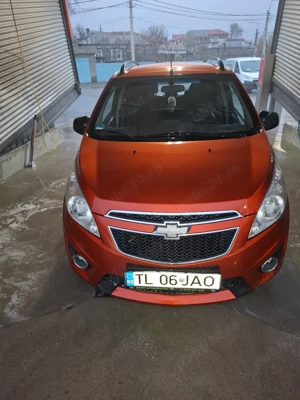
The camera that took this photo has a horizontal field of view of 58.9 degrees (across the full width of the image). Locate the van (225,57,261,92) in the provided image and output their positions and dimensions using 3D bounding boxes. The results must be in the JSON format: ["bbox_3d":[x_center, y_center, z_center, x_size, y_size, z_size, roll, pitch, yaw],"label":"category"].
[{"bbox_3d":[6.516,-8.875,18.500,1.900,1.950,4.750,-3,28,0],"label":"van"}]

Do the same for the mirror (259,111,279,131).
[{"bbox_3d":[0.989,-0.680,2.276,0.190,0.150,0.120,0,28,5],"label":"mirror"}]

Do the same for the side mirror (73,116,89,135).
[{"bbox_3d":[-0.591,-0.677,2.406,0.190,0.150,0.120,0,28,5],"label":"side mirror"}]

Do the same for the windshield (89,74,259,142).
[{"bbox_3d":[0.176,-0.776,2.154,1.340,0.430,0.730,0,28,5],"label":"windshield"}]

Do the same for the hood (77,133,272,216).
[{"bbox_3d":[0.140,-0.184,1.702,1.360,0.260,0.880,0,28,5],"label":"hood"}]

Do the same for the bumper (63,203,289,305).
[{"bbox_3d":[0.136,0.265,1.649,1.580,0.520,0.540,0,28,5],"label":"bumper"}]

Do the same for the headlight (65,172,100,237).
[{"bbox_3d":[-0.423,-0.034,1.693,0.330,0.260,0.580,0,28,5],"label":"headlight"}]

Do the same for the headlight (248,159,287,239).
[{"bbox_3d":[0.704,-0.036,1.600,0.330,0.260,0.580,0,28,5],"label":"headlight"}]

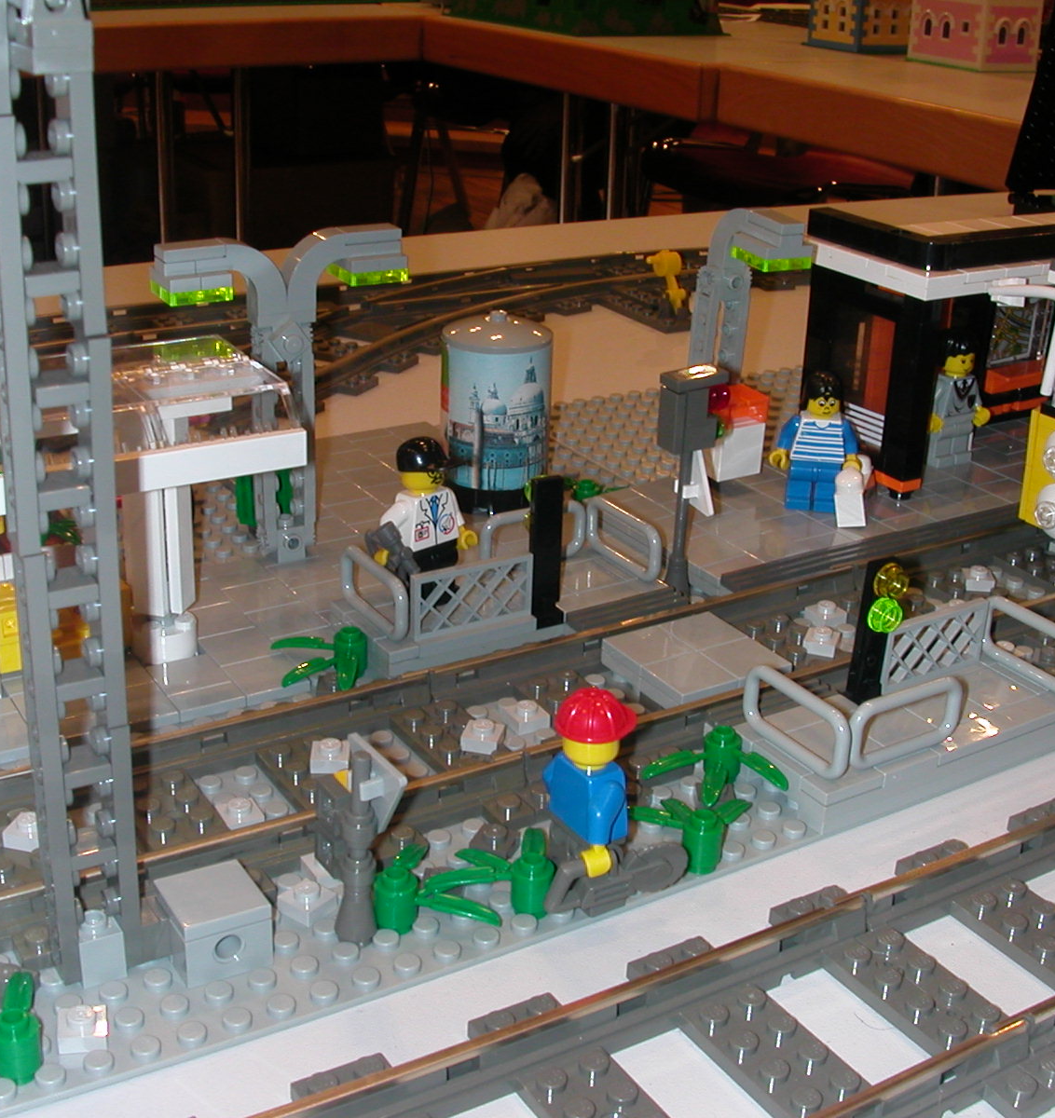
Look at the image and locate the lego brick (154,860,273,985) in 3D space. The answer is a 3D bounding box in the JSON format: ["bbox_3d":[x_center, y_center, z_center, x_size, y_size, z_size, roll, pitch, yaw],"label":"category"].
[{"bbox_3d":[-0.055,0.064,0.281,0.016,0.013,0.016,-12,27,-30],"label":"lego brick"}]

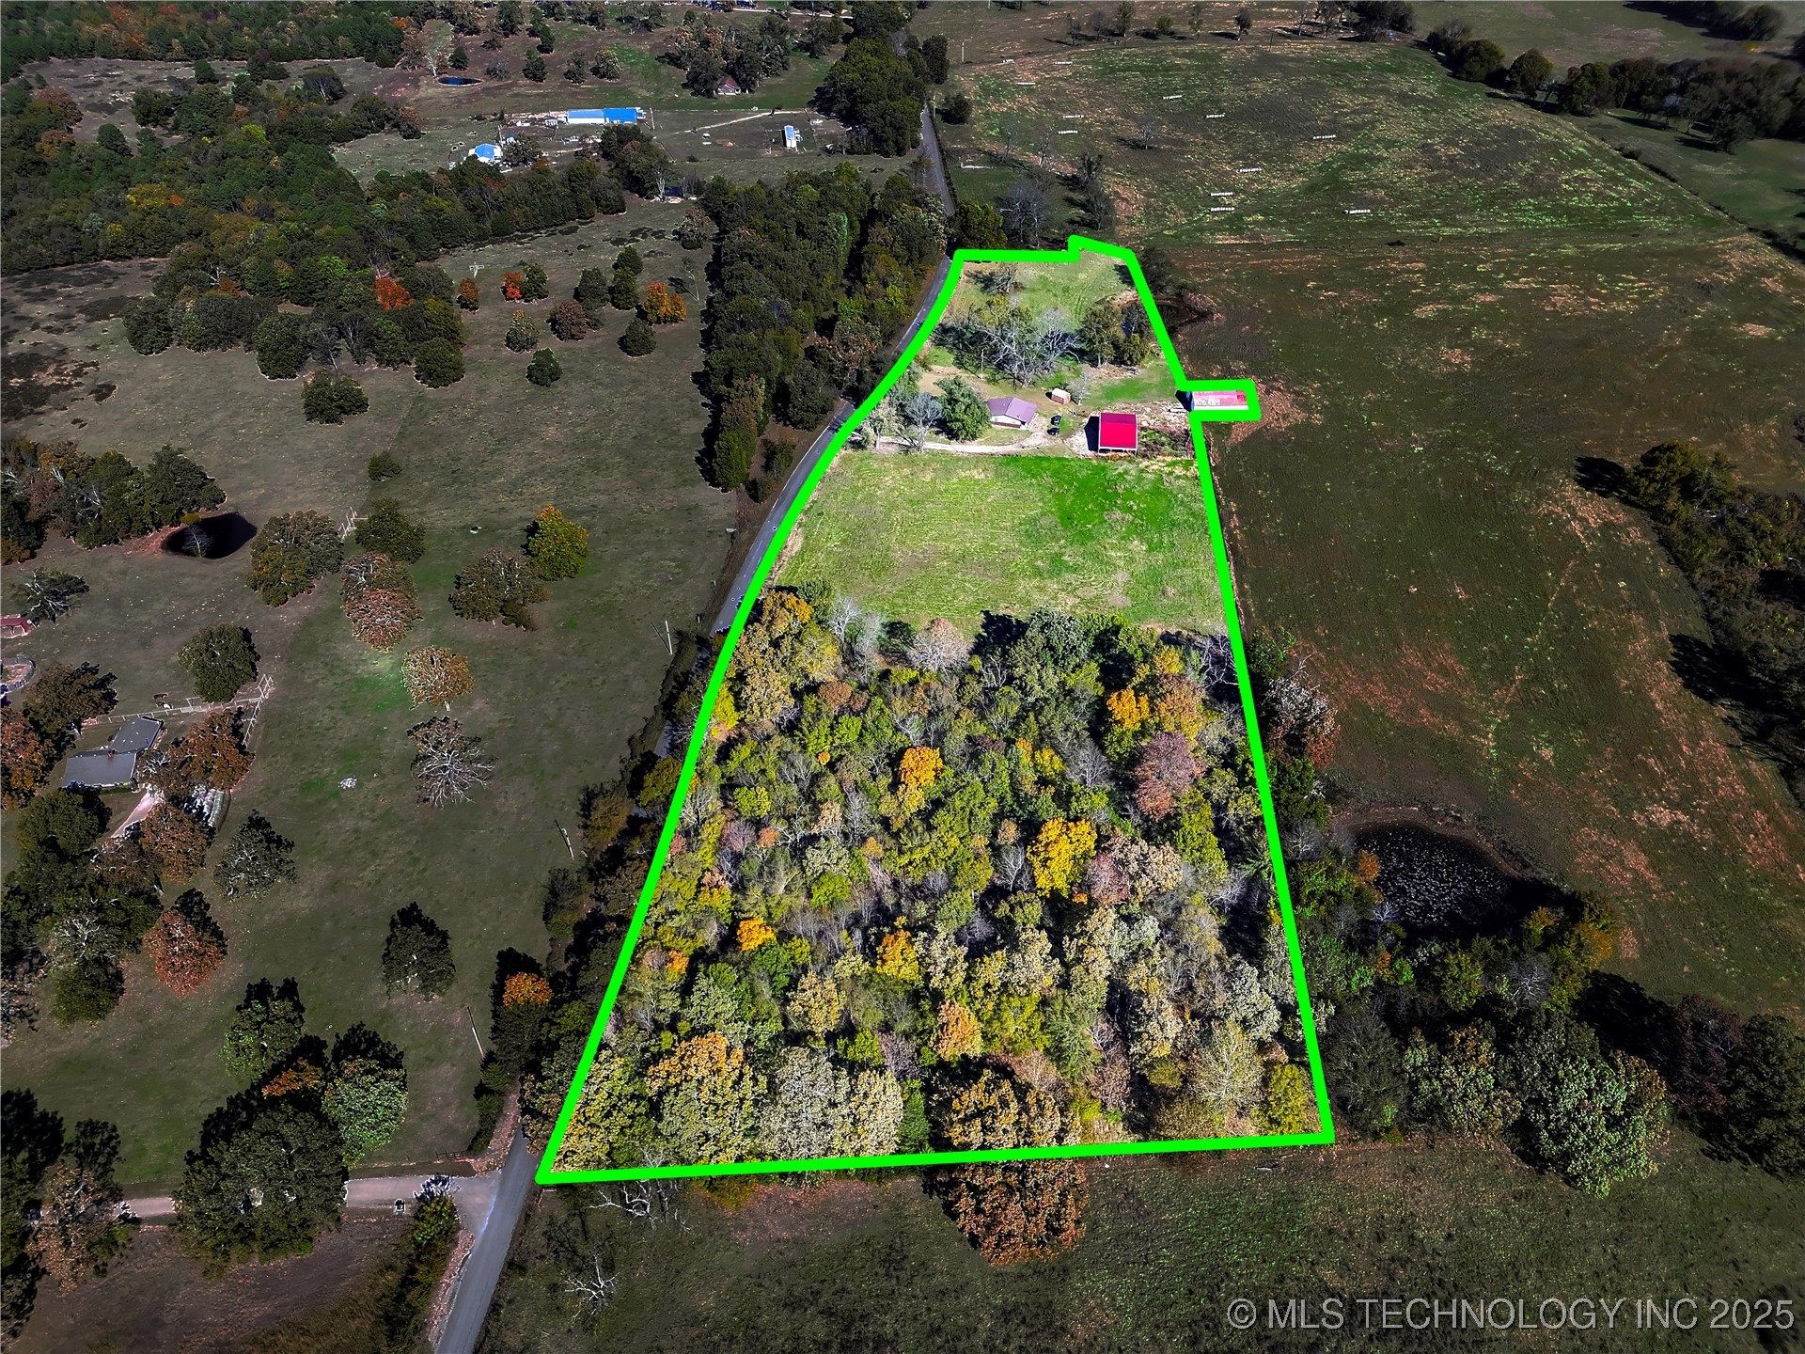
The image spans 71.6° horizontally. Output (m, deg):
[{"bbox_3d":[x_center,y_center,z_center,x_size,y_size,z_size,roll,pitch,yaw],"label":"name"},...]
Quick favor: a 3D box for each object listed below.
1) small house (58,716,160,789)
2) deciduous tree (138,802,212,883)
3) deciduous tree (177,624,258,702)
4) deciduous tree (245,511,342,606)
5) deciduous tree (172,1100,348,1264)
[{"bbox_3d":[-139.767,14.002,221.910,11.700,4.800,15.900,-4,41,-4],"label":"small house"},{"bbox_3d":[-115.500,27.573,199.760,10.700,13.200,10.900,0,41,0],"label":"deciduous tree"},{"bbox_3d":[-127.200,-1.556,232.741,13.100,14.200,13.400,0,41,0],"label":"deciduous tree"},{"bbox_3d":[-124.000,-23.077,256.832,17.800,15.300,18.600,0,41,0],"label":"deciduous tree"},{"bbox_3d":[-80.000,64.058,156.879,19.600,14.000,19.000,0,41,0],"label":"deciduous tree"}]

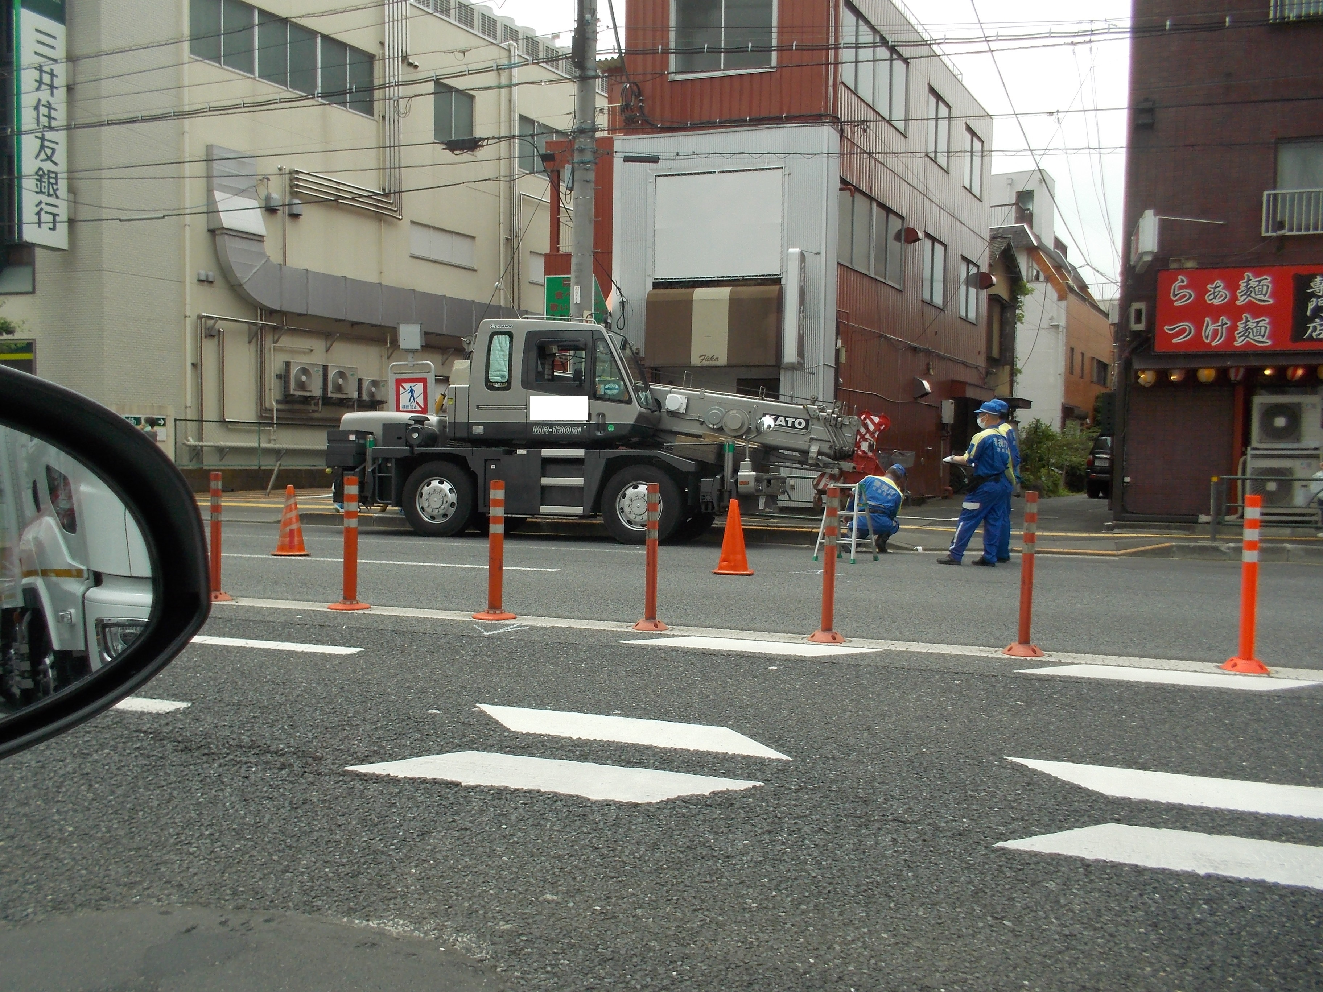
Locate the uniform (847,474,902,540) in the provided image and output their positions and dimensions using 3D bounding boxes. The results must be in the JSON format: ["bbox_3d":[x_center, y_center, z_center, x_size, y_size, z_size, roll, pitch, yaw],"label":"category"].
[{"bbox_3d":[2.549,0.143,13.300,0.660,0.800,0.620,1,3,9],"label":"uniform"}]

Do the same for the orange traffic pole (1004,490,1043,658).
[{"bbox_3d":[1.815,0.381,5.500,0.210,0.800,0.210,2,3,20],"label":"orange traffic pole"}]

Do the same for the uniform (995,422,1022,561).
[{"bbox_3d":[3.700,-0.045,12.150,0.480,1.500,0.520,2,3,17],"label":"uniform"}]

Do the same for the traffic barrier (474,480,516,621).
[{"bbox_3d":[-0.965,0.310,6.460,0.250,0.800,0.250,1,3,0],"label":"traffic barrier"}]

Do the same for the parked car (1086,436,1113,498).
[{"bbox_3d":[12.160,-0.790,28.430,1.700,1.620,4.300,3,3,29],"label":"parked car"}]

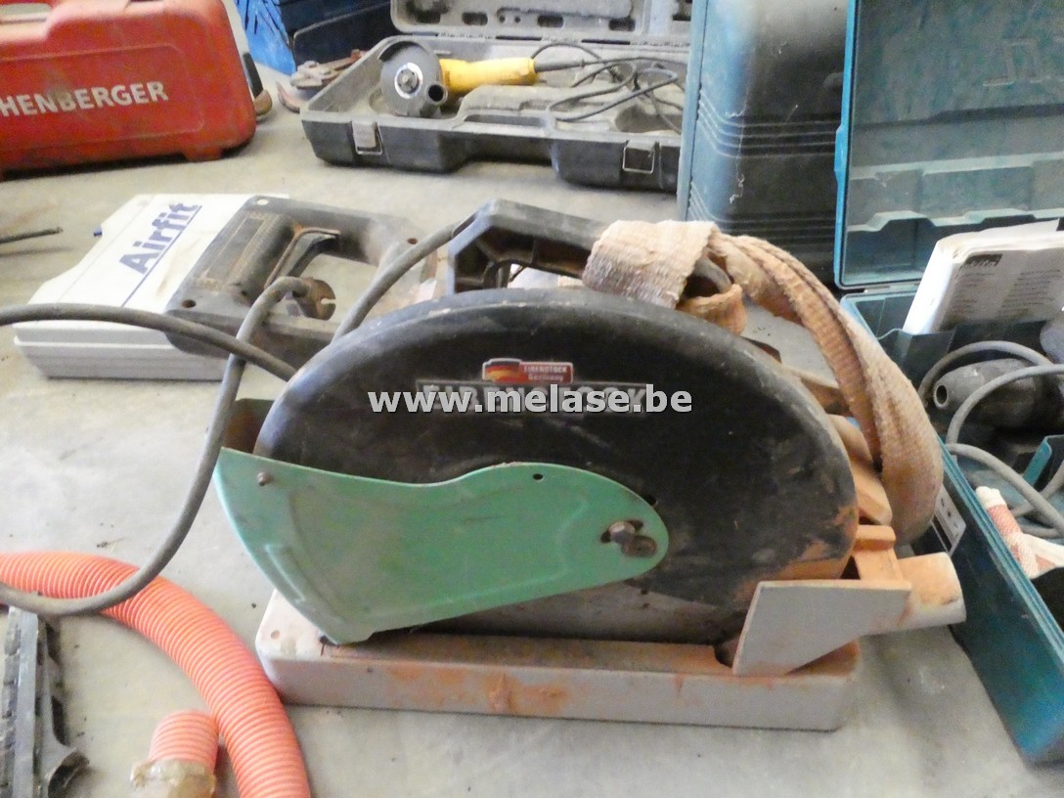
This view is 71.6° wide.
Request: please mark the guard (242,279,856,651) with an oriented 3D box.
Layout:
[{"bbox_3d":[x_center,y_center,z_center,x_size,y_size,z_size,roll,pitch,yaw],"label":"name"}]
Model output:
[{"bbox_3d":[0.009,0.057,0.452,0.374,0.295,0.060,2,41,3],"label":"guard"}]

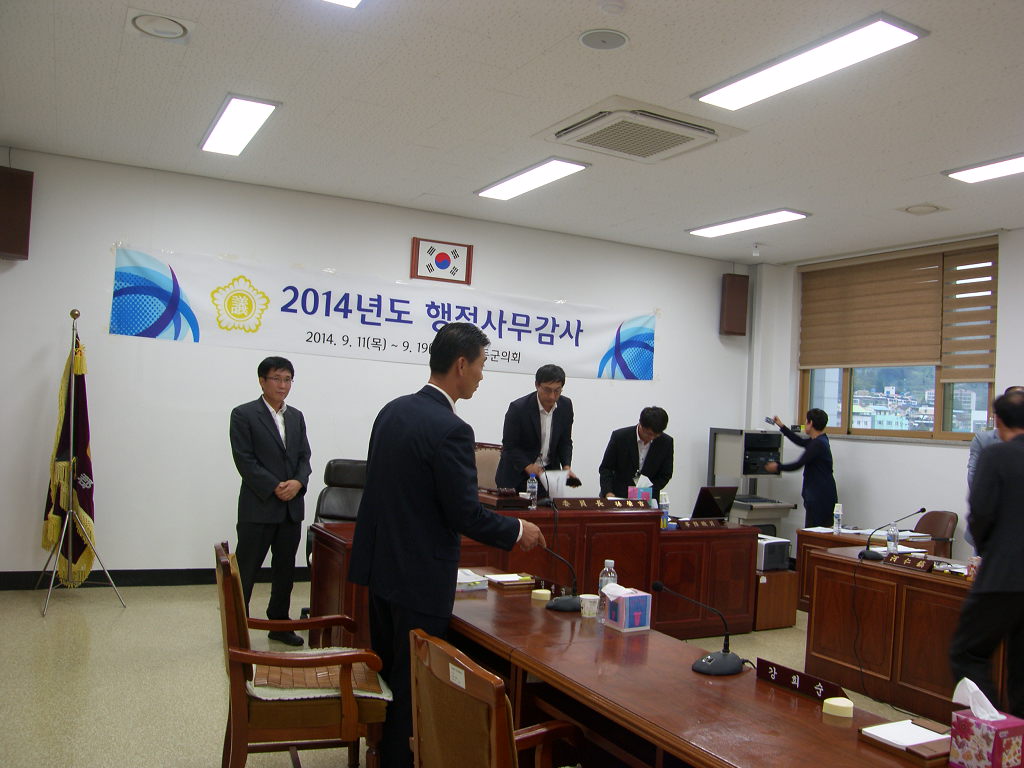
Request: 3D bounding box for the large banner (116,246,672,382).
[{"bbox_3d":[-0.728,-0.527,7.280,5.030,0.680,0.030,3,-1,-29],"label":"large banner"}]

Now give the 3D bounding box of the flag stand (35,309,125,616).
[{"bbox_3d":[-2.926,0.499,5.719,0.560,1.980,0.660,3,-1,-29],"label":"flag stand"}]

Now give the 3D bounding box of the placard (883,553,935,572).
[{"bbox_3d":[2.130,0.957,4.454,0.050,0.053,0.270,3,-1,-29],"label":"placard"}]

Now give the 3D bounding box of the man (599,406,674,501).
[{"bbox_3d":[0.941,0.943,6.381,0.560,1.560,0.500,4,-1,-28],"label":"man"}]

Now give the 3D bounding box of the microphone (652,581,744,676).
[{"bbox_3d":[0.556,0.729,2.505,0.350,0.280,0.130,3,-1,-29],"label":"microphone"}]

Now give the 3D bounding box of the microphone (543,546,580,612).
[{"bbox_3d":[0.165,0.720,3.169,0.330,0.280,0.130,3,-1,-29],"label":"microphone"}]

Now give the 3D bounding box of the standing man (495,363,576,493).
[{"bbox_3d":[0.141,0.697,5.765,0.520,1.680,0.420,3,-1,-14],"label":"standing man"}]

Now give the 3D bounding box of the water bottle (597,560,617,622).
[{"bbox_3d":[0.354,0.757,3.044,0.067,0.224,0.067,3,-1,0],"label":"water bottle"}]

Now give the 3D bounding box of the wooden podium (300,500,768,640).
[{"bbox_3d":[0.253,1.213,5.315,2.940,0.850,0.740,3,-1,-29],"label":"wooden podium"}]

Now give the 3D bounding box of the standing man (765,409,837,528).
[{"bbox_3d":[2.490,1.005,7.191,0.600,1.620,0.460,2,-1,28],"label":"standing man"}]

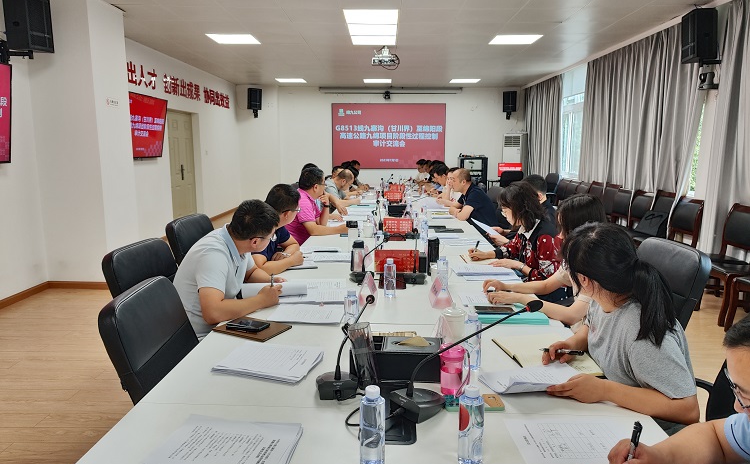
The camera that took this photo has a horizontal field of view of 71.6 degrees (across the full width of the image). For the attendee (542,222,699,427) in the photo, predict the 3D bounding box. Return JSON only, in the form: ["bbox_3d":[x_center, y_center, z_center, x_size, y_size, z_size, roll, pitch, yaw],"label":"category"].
[{"bbox_3d":[0.753,0.582,1.590,0.560,1.233,0.540,0,9,-3],"label":"attendee"}]

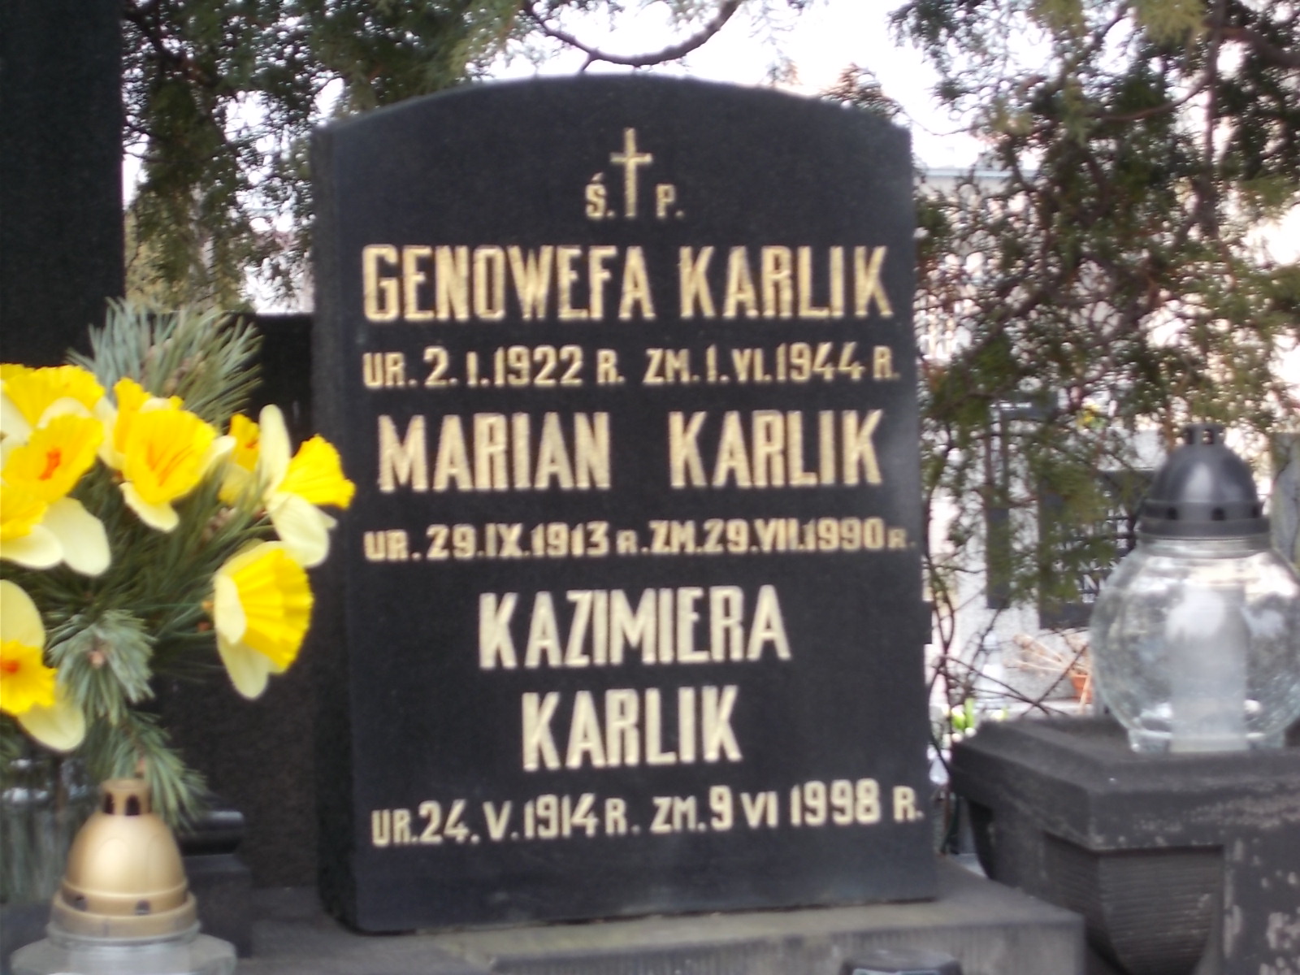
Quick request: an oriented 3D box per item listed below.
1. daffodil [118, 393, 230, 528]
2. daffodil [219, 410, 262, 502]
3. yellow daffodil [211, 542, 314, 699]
[{"bbox_3d":[-0.282,-0.015,2.190,0.085,0.088,0.055,1,-8,15],"label":"daffodil"},{"bbox_3d":[-0.243,-0.017,2.250,0.075,0.078,0.052,0,-21,6],"label":"daffodil"},{"bbox_3d":[-0.229,0.079,2.200,0.058,0.093,0.092,4,5,-20],"label":"yellow daffodil"}]

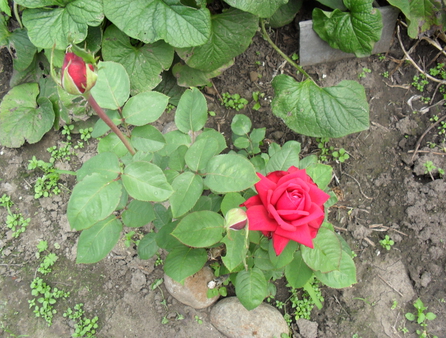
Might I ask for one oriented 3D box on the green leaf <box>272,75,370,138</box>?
[{"bbox_3d":[0.201,-0.128,0.930,0.189,0.050,0.128,-10,72,2],"label":"green leaf"}]

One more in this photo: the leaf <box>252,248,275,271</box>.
[{"bbox_3d":[0.073,0.148,0.745,0.049,0.020,0.042,21,60,13],"label":"leaf"}]

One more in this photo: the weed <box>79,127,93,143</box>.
[{"bbox_3d":[-0.313,-0.079,1.037,0.032,0.025,0.033,0,58,0],"label":"weed"}]

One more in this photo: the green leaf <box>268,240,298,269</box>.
[{"bbox_3d":[0.098,0.137,0.740,0.048,0.018,0.055,24,69,14],"label":"green leaf"}]

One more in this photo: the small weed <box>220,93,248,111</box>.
[{"bbox_3d":[0.027,-0.159,1.075,0.067,0.022,0.040,0,55,0],"label":"small weed"}]

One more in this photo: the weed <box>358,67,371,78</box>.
[{"bbox_3d":[0.352,-0.240,1.134,0.030,0.018,0.028,0,55,0],"label":"weed"}]

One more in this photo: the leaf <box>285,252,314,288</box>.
[{"bbox_3d":[0.128,0.168,0.760,0.049,0.018,0.065,11,66,9],"label":"leaf"}]

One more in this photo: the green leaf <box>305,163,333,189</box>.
[{"bbox_3d":[0.163,0.013,0.770,0.043,0.025,0.068,36,65,20],"label":"green leaf"}]

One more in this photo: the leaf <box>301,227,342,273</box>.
[{"bbox_3d":[0.152,0.124,0.701,0.061,0.025,0.079,-26,62,-15],"label":"leaf"}]

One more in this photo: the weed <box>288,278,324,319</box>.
[{"bbox_3d":[0.153,0.239,0.835,0.066,0.040,0.070,0,58,0],"label":"weed"}]

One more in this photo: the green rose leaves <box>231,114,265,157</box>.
[{"bbox_3d":[0.047,-0.064,0.870,0.065,0.060,0.055,0,58,0],"label":"green rose leaves"}]

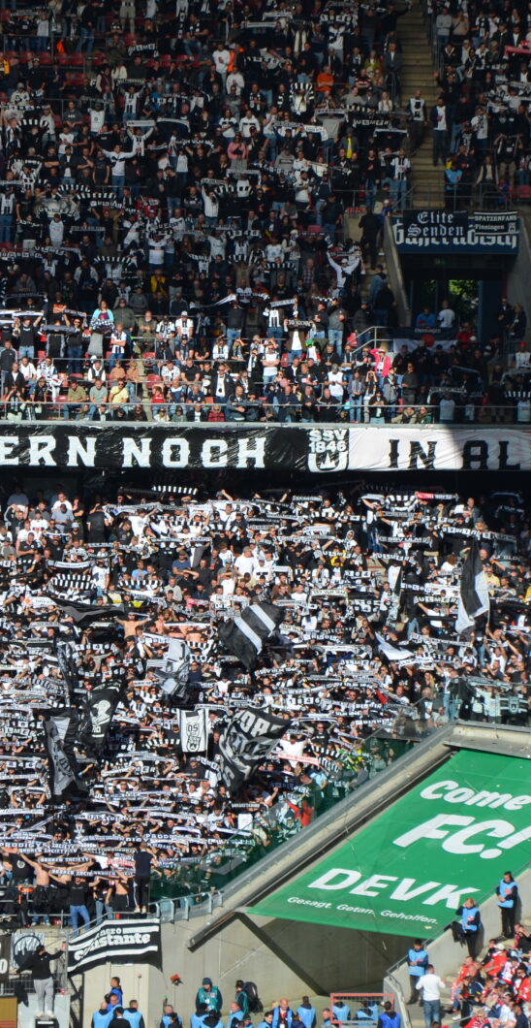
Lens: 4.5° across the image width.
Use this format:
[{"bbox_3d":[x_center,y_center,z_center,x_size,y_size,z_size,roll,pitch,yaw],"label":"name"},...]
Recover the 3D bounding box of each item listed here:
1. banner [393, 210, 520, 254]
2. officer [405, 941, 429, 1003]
[{"bbox_3d":[5.510,-8.111,194.300,3.650,1.200,0.100,0,6,-8],"label":"banner"},{"bbox_3d":[3.942,11.877,175.000,0.580,1.640,0.400,3,6,18],"label":"officer"}]

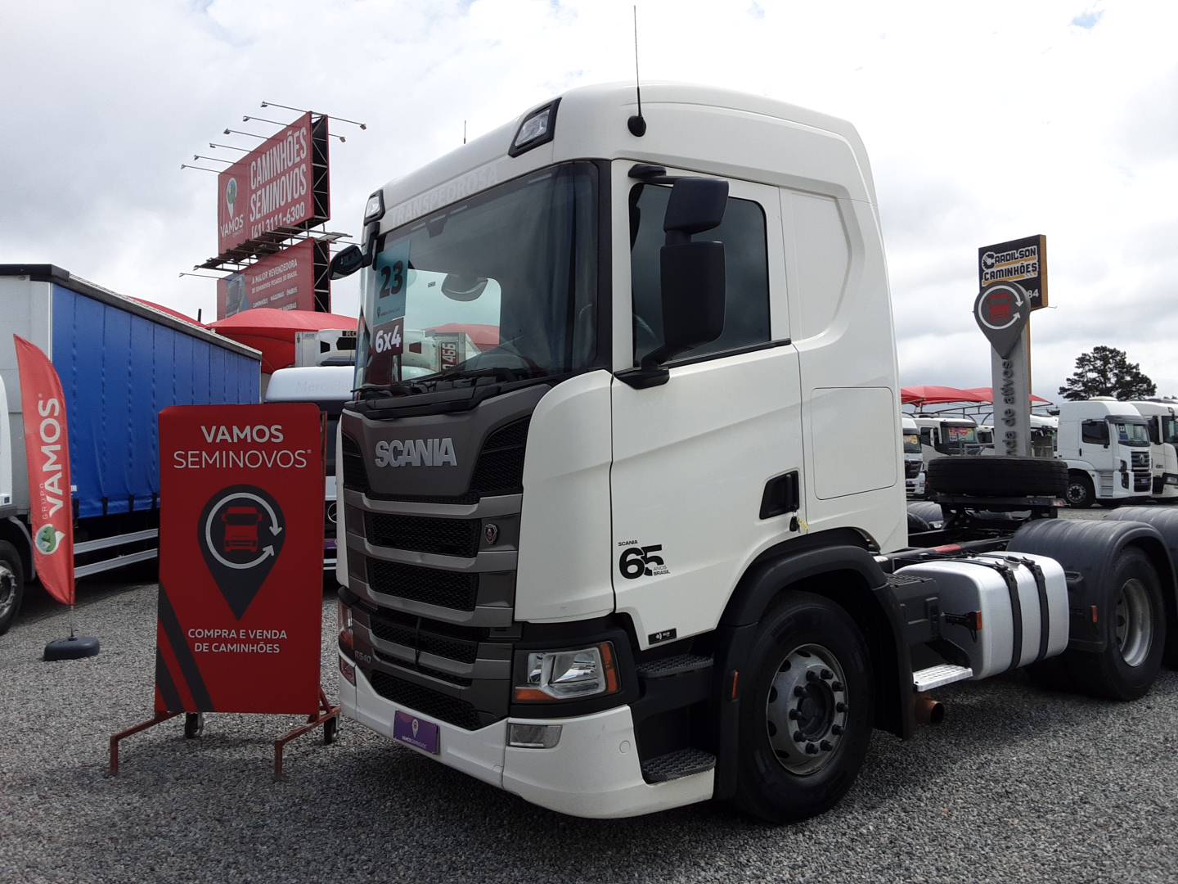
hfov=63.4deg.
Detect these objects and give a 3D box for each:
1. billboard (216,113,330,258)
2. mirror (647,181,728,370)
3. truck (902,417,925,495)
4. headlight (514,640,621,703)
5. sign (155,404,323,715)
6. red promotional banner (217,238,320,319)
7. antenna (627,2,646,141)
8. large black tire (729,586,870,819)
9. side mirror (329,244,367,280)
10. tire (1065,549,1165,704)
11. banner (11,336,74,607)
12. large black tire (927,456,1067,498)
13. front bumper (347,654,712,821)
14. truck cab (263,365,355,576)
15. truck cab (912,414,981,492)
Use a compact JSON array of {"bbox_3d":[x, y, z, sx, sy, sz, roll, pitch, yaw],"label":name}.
[{"bbox_3d":[-11.786,-8.931,34.665,0.350,3.488,9.208,0,-1,-39],"label":"billboard"},{"bbox_3d":[0.353,-0.643,3.573,0.210,0.710,0.310,0,-1,-39],"label":"mirror"},{"bbox_3d":[9.500,0.730,36.700,2.500,3.000,6.500,0,-1,-40],"label":"truck"},{"bbox_3d":[-0.089,0.908,3.777,0.460,0.270,0.220,-1,-1,43],"label":"headlight"},{"bbox_3d":[-1.957,0.652,5.350,0.965,1.730,0.080,-1,-1,6],"label":"sign"},{"bbox_3d":[-11.838,-5.033,34.766,0.350,3.054,9.467,0,-1,-39],"label":"red promotional banner"},{"bbox_3d":[0.196,-1.547,3.992,0.080,0.570,0.080,0,-1,0],"label":"antenna"},{"bbox_3d":[0.938,1.226,4.447,1.040,1.040,0.300,0,-1,-39],"label":"large black tire"},{"bbox_3d":[-1.290,-0.954,5.050,0.170,0.190,0.200,-1,-1,35],"label":"side mirror"},{"bbox_3d":[3.658,1.238,6.605,1.030,1.030,0.300,0,-1,-39],"label":"tire"},{"bbox_3d":[-4.710,0.246,8.220,0.480,2.320,0.100,0,-1,-24],"label":"banner"},{"bbox_3d":[3.290,0.280,7.720,1.040,0.300,1.040,0,-1,-39],"label":"large black tire"},{"bbox_3d":[-0.530,1.268,4.635,0.740,0.480,2.470,0,-1,-39],"label":"front bumper"},{"bbox_3d":[-3.200,0.330,12.850,2.250,2.600,1.750,0,-1,-3],"label":"truck cab"},{"bbox_3d":[11.981,0.416,32.771,2.400,2.550,1.900,0,-1,-34],"label":"truck cab"}]

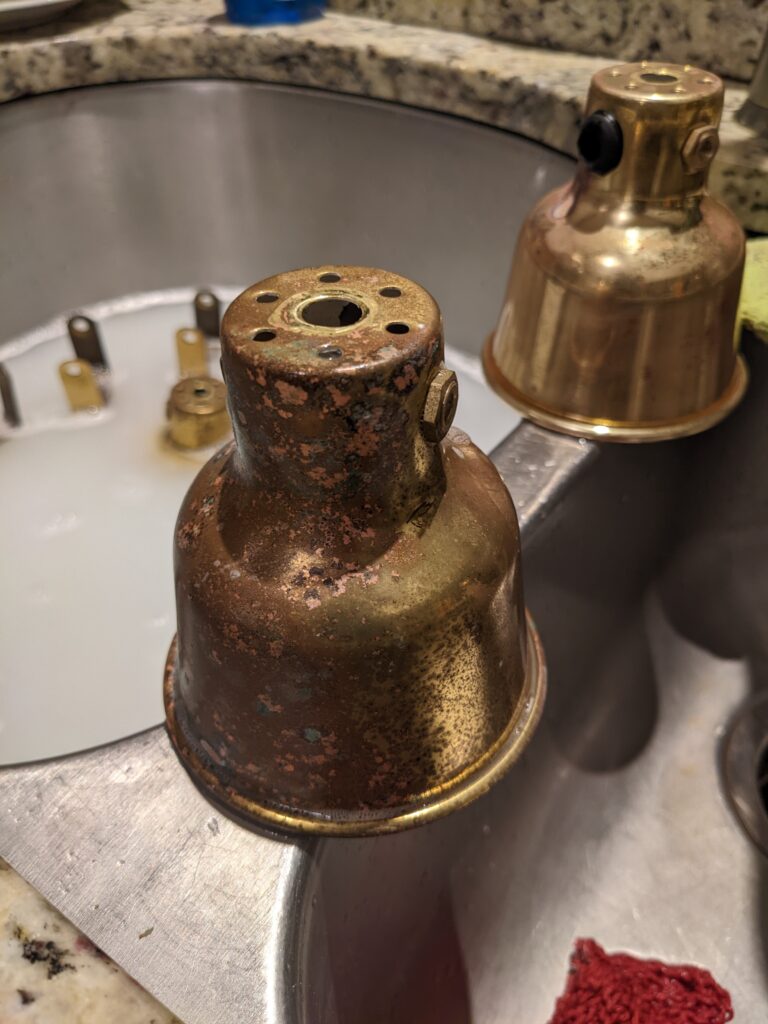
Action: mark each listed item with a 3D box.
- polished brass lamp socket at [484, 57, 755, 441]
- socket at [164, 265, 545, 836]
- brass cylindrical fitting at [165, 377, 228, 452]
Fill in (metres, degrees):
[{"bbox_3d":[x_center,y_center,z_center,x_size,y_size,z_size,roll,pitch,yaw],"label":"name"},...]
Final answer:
[{"bbox_3d":[0.079,-0.086,0.252,0.091,0.094,0.091,-2,45,2],"label":"polished brass lamp socket"},{"bbox_3d":[-0.008,0.001,0.163,0.091,0.094,0.091,28,51,27],"label":"socket"},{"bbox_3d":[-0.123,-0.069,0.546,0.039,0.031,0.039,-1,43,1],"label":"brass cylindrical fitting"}]

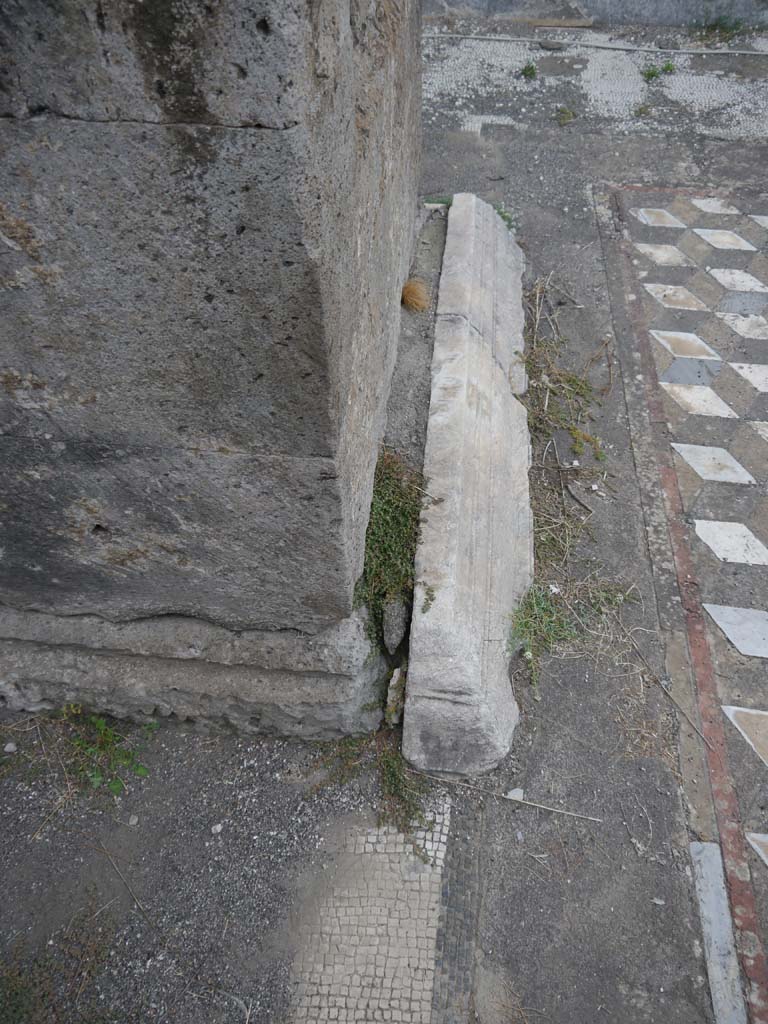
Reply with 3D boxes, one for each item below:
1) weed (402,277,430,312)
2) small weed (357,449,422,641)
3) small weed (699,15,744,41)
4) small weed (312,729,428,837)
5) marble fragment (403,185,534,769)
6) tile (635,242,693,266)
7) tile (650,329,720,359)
[{"bbox_3d":[0.104,-0.691,2.616,0.090,0.080,0.090,4,47,3],"label":"weed"},{"bbox_3d":[0.012,0.073,1.880,0.117,0.120,0.480,4,47,3],"label":"small weed"},{"bbox_3d":[1.795,-2.589,4.411,0.225,0.080,0.150,4,47,3],"label":"small weed"},{"bbox_3d":[-0.021,0.498,1.545,0.203,0.055,0.170,4,47,3],"label":"small weed"},{"bbox_3d":[0.266,-0.297,2.199,0.280,0.180,2.040,4,47,3],"label":"marble fragment"},{"bbox_3d":[0.985,-0.888,2.888,0.196,0.015,0.131,4,47,3],"label":"tile"},{"bbox_3d":[0.919,-0.505,2.532,0.196,0.015,0.128,4,47,3],"label":"tile"}]

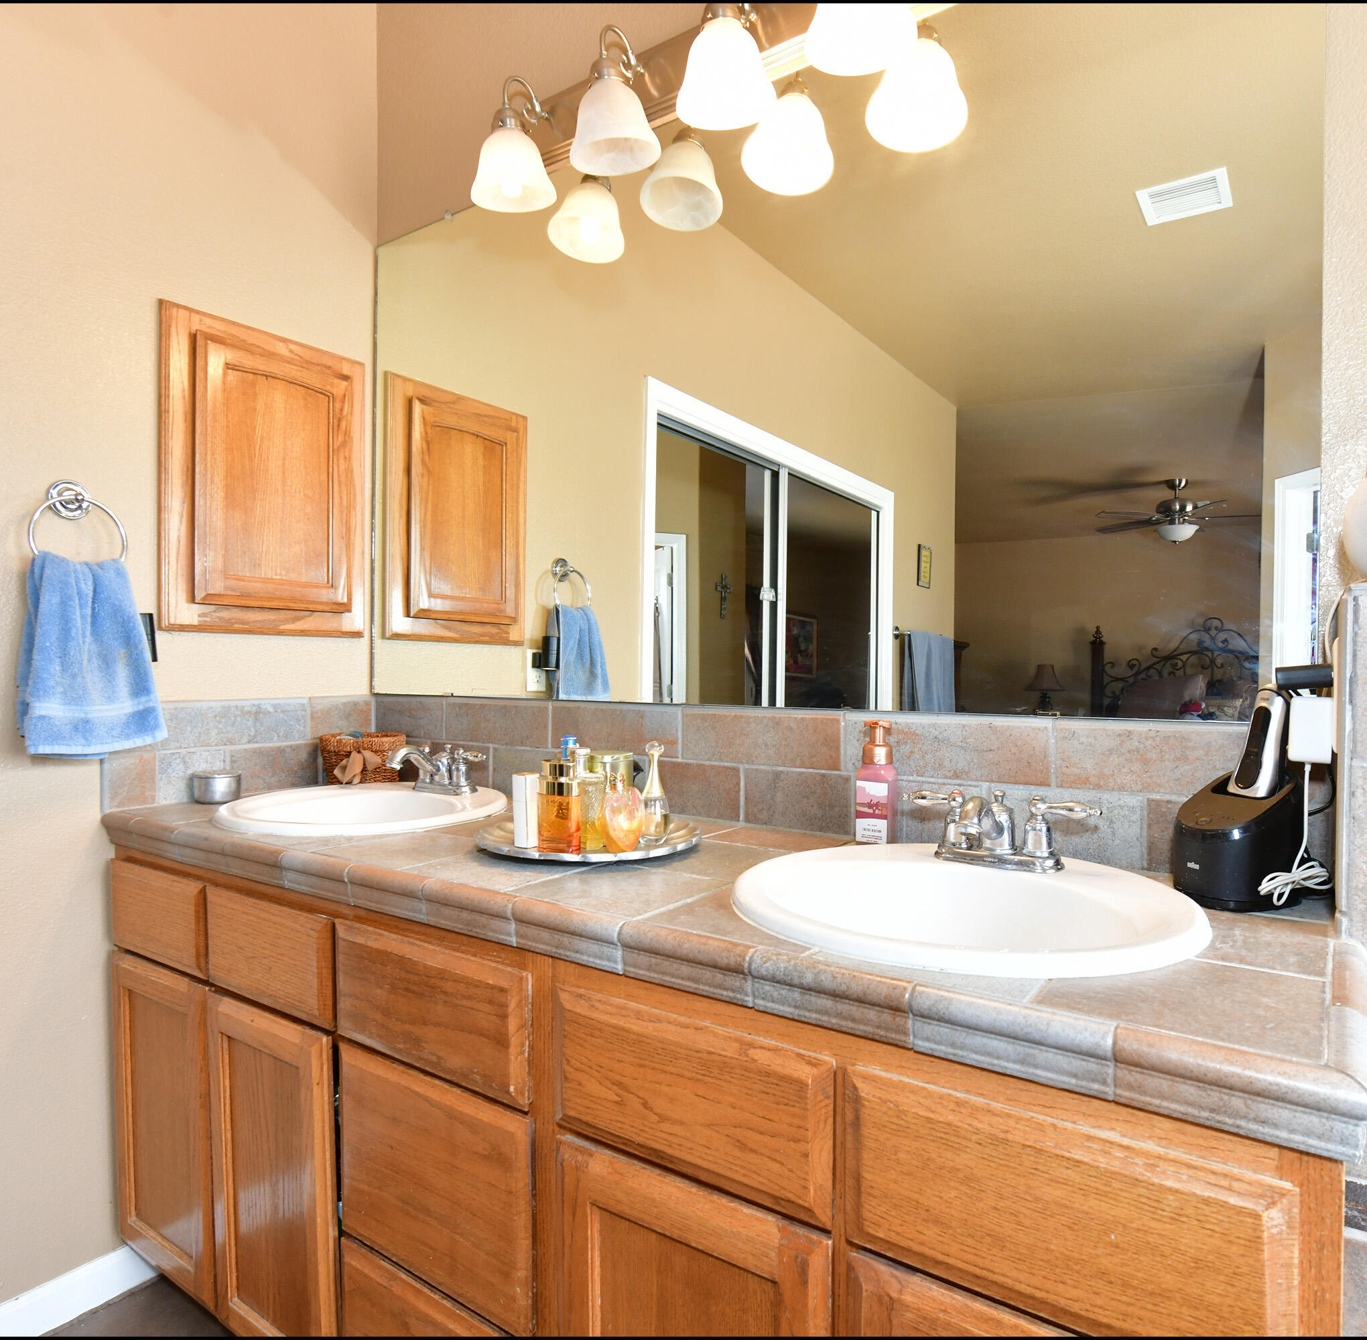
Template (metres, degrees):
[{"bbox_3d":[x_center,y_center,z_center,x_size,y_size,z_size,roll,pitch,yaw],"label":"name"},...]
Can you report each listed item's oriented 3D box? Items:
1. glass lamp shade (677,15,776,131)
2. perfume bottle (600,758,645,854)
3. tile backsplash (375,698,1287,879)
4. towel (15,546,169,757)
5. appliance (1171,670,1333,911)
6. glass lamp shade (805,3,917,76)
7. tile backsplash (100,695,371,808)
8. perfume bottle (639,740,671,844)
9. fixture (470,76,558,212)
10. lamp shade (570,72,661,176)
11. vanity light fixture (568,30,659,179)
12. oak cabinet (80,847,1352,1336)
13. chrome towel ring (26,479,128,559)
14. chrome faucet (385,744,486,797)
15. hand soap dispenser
[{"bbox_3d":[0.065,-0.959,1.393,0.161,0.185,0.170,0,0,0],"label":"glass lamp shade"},{"bbox_3d":[-0.083,0.185,1.221,0.060,0.128,0.044,0,0,-23],"label":"perfume bottle"},{"bbox_3d":[0.015,0.162,1.568,1.786,0.194,0.018,0,0,35],"label":"tile backsplash"},{"bbox_3d":[-0.997,-0.026,1.512,0.086,0.332,0.214,0,0,35],"label":"towel"},{"bbox_3d":[0.645,0.141,1.030,0.146,0.245,0.114,0,0,-14],"label":"appliance"},{"bbox_3d":[0.250,-0.942,1.254,0.158,0.138,0.157,0,0,0],"label":"glass lamp shade"},{"bbox_3d":[-0.874,0.154,1.823,0.013,0.194,0.565,0,0,35],"label":"tile backsplash"},{"bbox_3d":[-0.042,0.174,1.280,0.044,0.146,0.044,0,0,0],"label":"perfume bottle"},{"bbox_3d":[-0.310,-0.981,1.657,0.157,0.232,0.164,0,0,0],"label":"fixture"},{"bbox_3d":[-0.123,-0.938,1.526,0.158,0.131,0.158,0,0,0],"label":"lamp shade"},{"bbox_3d":[-0.114,-0.978,1.522,0.157,0.230,0.163,0,0,0],"label":"vanity light fixture"},{"bbox_3d":[-0.139,0.734,1.340,1.798,0.829,0.545,0,0,35],"label":"oak cabinet"},{"bbox_3d":[-1.049,-0.238,1.544,0.068,0.180,0.151,0,0,35],"label":"chrome towel ring"},{"bbox_3d":[-0.476,0.185,1.643,0.214,0.084,0.170,0,0,35],"label":"chrome faucet"},{"bbox_3d":[0.287,0.166,1.313,0.056,0.183,0.050,0,0,35],"label":"hand soap dispenser"}]

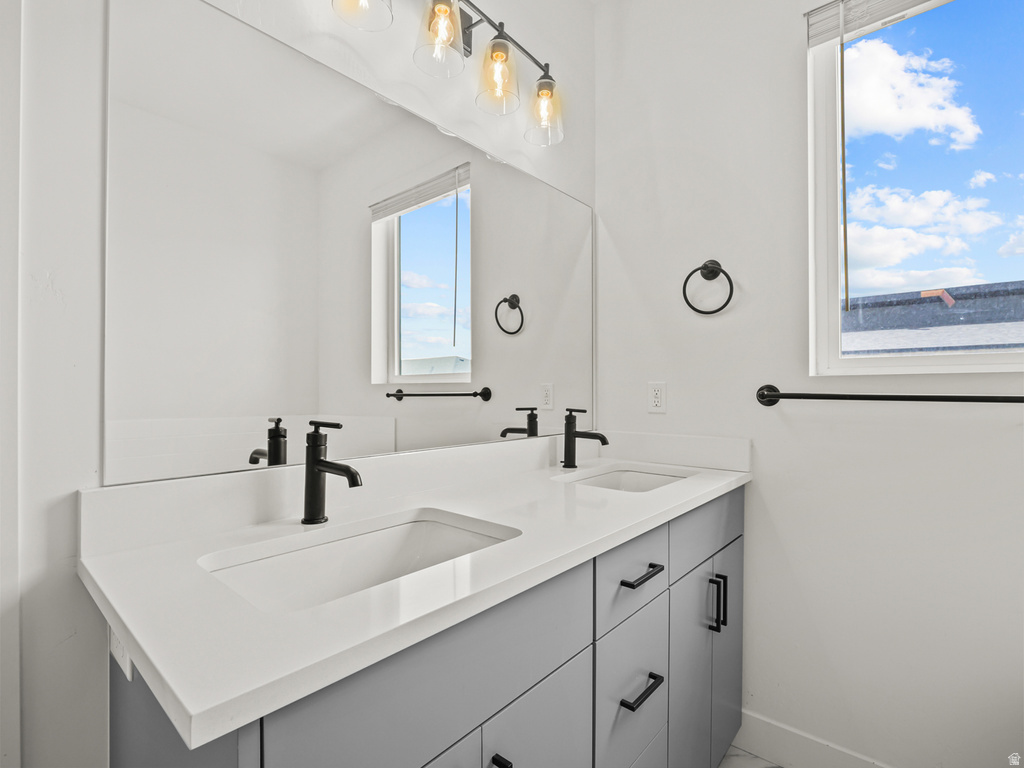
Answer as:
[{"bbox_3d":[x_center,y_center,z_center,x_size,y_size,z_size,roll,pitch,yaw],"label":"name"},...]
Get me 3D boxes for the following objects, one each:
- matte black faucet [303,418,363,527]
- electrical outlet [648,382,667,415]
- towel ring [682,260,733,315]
[{"bbox_3d":[-0.342,0.172,0.900,0.177,0.198,0.050,0,-1,39],"label":"matte black faucet"},{"bbox_3d":[0.524,0.052,1.703,0.070,0.114,0.008,-1,-1,42],"label":"electrical outlet"},{"bbox_3d":[0.651,-0.320,1.562,0.160,0.186,0.058,-1,-1,42],"label":"towel ring"}]

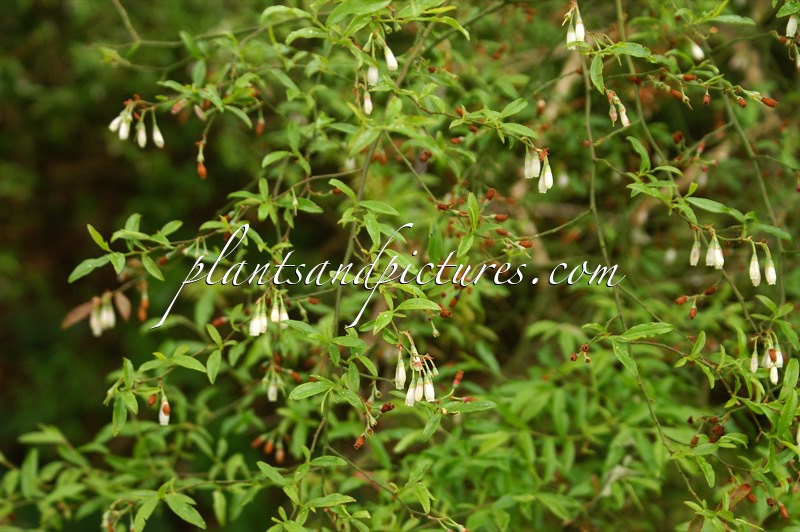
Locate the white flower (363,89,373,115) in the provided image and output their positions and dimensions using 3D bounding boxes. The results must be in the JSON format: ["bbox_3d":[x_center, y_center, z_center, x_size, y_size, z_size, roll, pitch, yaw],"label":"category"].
[{"bbox_3d":[-0.013,-0.069,0.700,0.004,0.011,0.004,-6,7,0],"label":"white flower"}]

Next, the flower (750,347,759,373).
[{"bbox_3d":[0.149,0.040,0.700,0.003,0.011,0.003,2,7,0],"label":"flower"}]

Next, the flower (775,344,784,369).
[{"bbox_3d":[0.217,0.052,0.950,0.005,0.014,0.005,-5,6,0],"label":"flower"}]

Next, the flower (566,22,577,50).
[{"bbox_3d":[0.097,-0.129,0.940,0.005,0.015,0.005,0,6,0],"label":"flower"}]

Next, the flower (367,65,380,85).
[{"bbox_3d":[-0.011,-0.083,0.720,0.005,0.010,0.005,1,7,0],"label":"flower"}]

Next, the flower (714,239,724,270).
[{"bbox_3d":[0.134,-0.005,0.700,0.004,0.013,0.004,-6,7,0],"label":"flower"}]

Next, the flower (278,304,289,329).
[{"bbox_3d":[-0.066,0.029,0.950,0.005,0.014,0.005,-6,6,0],"label":"flower"}]

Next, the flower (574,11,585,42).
[{"bbox_3d":[0.100,-0.133,0.930,0.005,0.016,0.005,-5,6,0],"label":"flower"}]

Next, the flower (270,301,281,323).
[{"bbox_3d":[-0.071,0.026,0.950,0.005,0.013,0.005,0,6,0],"label":"flower"}]

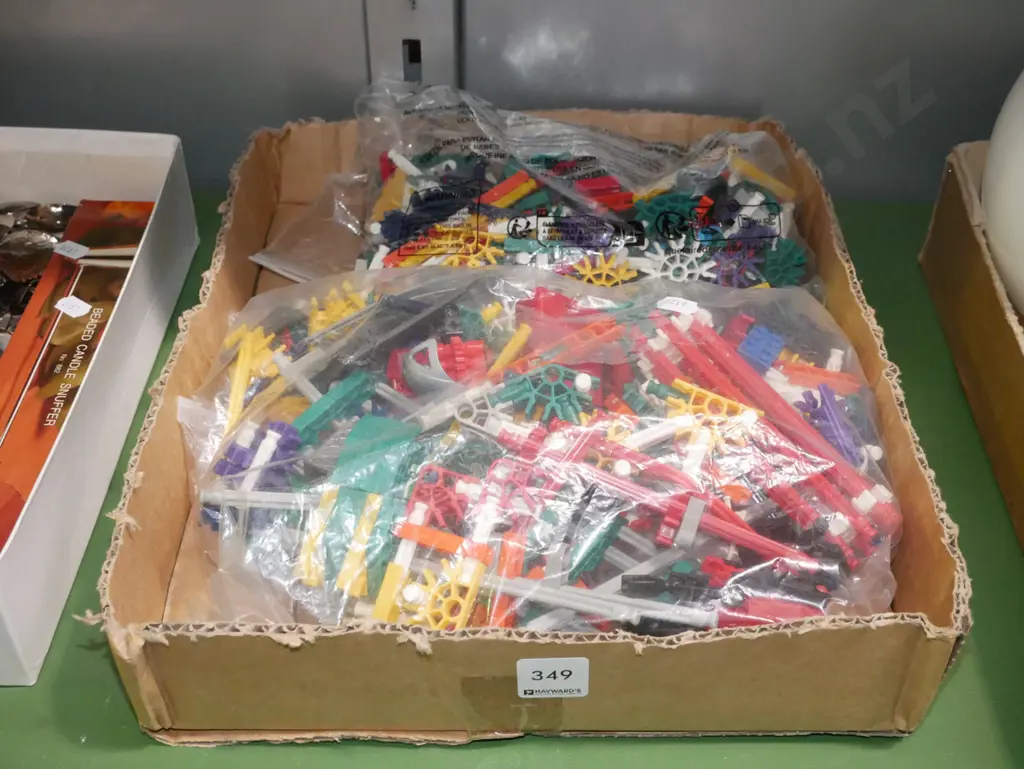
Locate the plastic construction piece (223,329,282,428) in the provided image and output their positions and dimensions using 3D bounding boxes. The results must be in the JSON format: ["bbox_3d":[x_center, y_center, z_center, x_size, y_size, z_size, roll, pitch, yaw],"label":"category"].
[{"bbox_3d":[-0.104,-0.002,0.425,0.020,0.013,0.038,6,61,10],"label":"plastic construction piece"}]

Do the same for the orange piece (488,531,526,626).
[{"bbox_3d":[-0.002,0.074,0.397,0.010,0.009,0.039,6,68,6],"label":"orange piece"}]

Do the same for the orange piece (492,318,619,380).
[{"bbox_3d":[0.021,-0.013,0.451,0.061,0.010,0.012,-22,48,-26],"label":"orange piece"}]

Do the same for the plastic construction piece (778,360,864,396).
[{"bbox_3d":[0.130,-0.002,0.450,0.034,0.008,0.009,20,46,20],"label":"plastic construction piece"}]

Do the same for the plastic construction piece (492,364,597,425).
[{"bbox_3d":[0.013,0.004,0.412,0.039,0.008,0.024,1,65,-3],"label":"plastic construction piece"}]

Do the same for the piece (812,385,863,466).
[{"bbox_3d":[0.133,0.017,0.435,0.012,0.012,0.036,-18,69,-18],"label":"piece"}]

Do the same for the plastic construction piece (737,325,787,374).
[{"bbox_3d":[0.109,-0.014,0.466,0.016,0.011,0.016,28,59,15],"label":"plastic construction piece"}]

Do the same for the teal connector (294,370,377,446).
[{"bbox_3d":[-0.069,0.009,0.414,0.036,0.020,0.008,-36,68,-8],"label":"teal connector"}]

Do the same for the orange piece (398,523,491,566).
[{"bbox_3d":[-0.026,0.062,0.407,0.038,0.007,0.008,15,45,8],"label":"orange piece"}]

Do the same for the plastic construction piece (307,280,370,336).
[{"bbox_3d":[-0.080,-0.035,0.488,0.029,0.018,0.017,-23,48,-23],"label":"plastic construction piece"}]

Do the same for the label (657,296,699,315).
[{"bbox_3d":[0.074,-0.035,0.475,0.020,0.001,0.011,13,45,13],"label":"label"}]

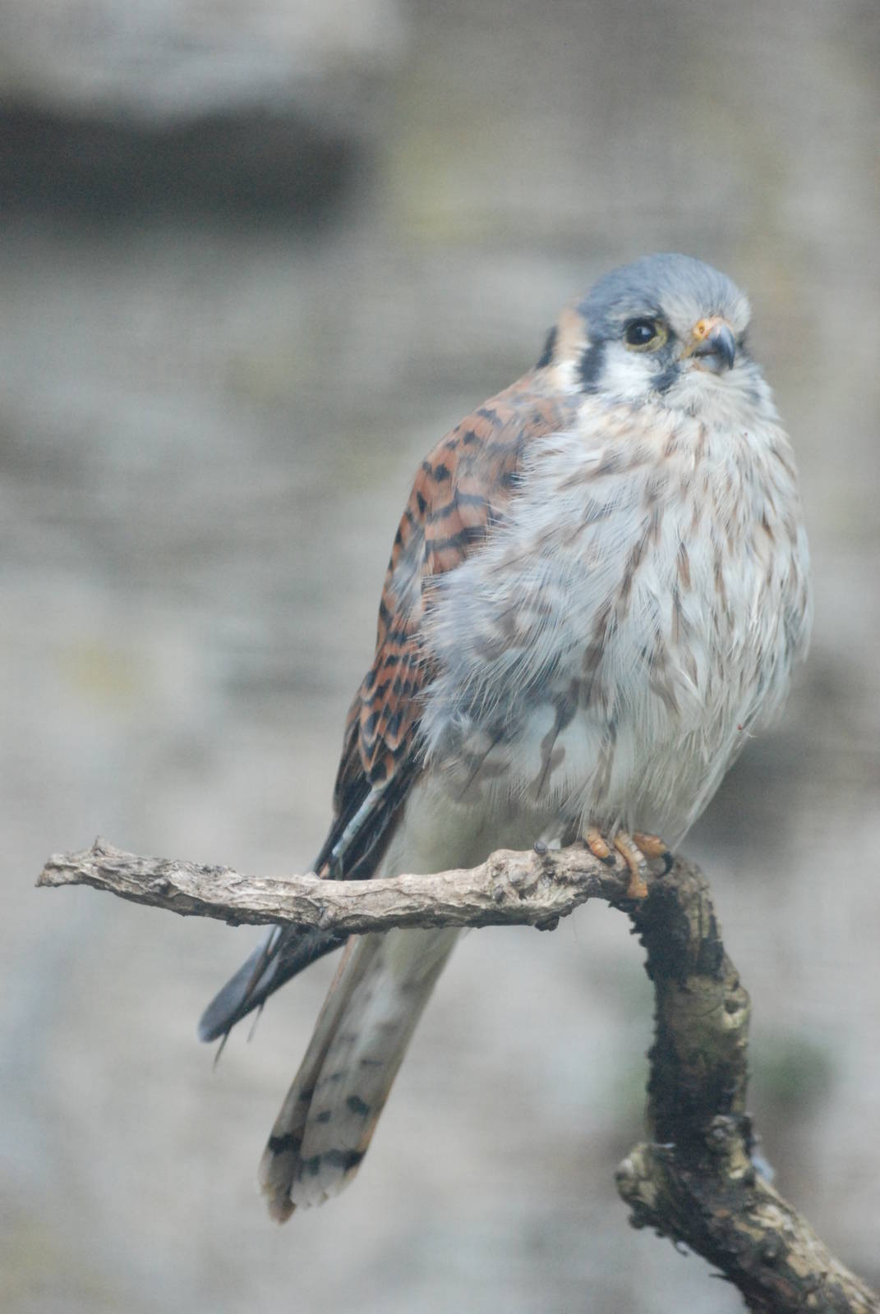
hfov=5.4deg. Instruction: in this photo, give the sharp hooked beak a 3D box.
[{"bbox_3d":[0.060,-0.070,2.075,0.008,0.013,0.010,2,-4,-35],"label":"sharp hooked beak"}]

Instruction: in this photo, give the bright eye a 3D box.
[{"bbox_3d":[0.046,-0.072,2.085,0.010,0.008,0.006,-1,-4,12],"label":"bright eye"}]

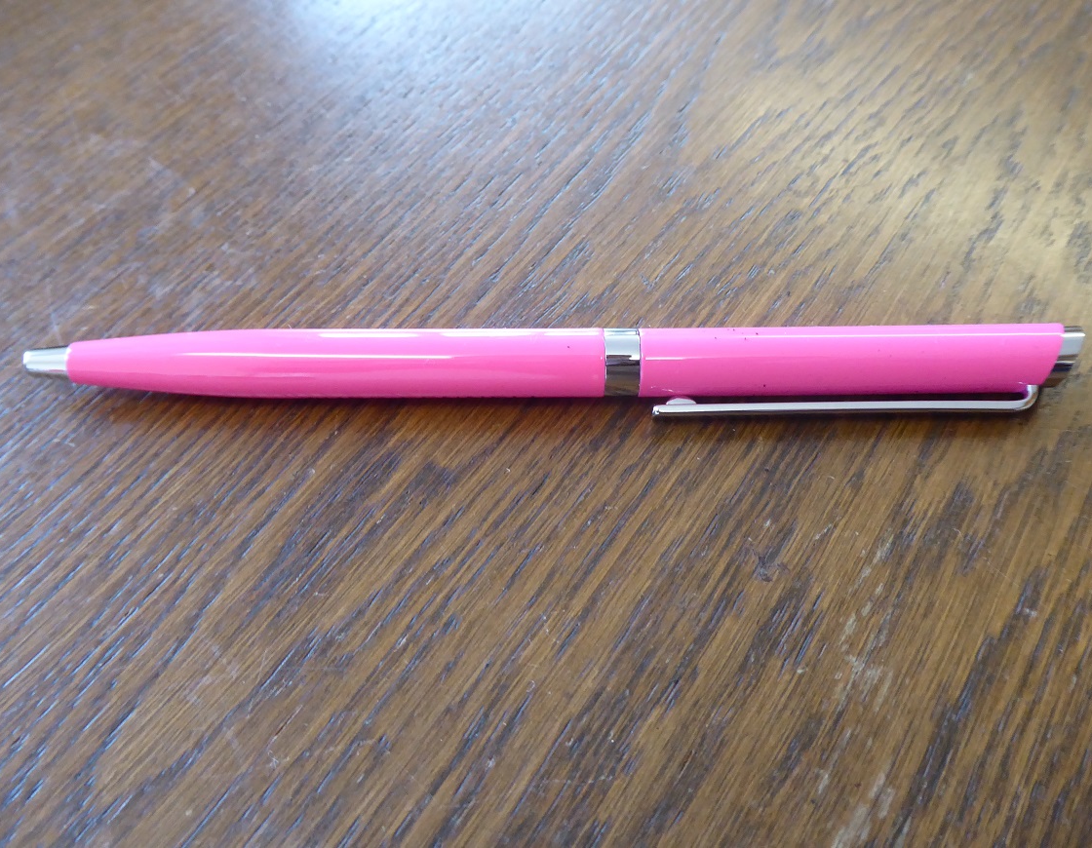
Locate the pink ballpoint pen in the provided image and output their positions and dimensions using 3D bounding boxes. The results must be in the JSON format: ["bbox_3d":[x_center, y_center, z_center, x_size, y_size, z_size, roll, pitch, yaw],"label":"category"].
[{"bbox_3d":[0.001,-0.007,0.122,0.138,0.009,0.011,0,56,0],"label":"pink ballpoint pen"}]

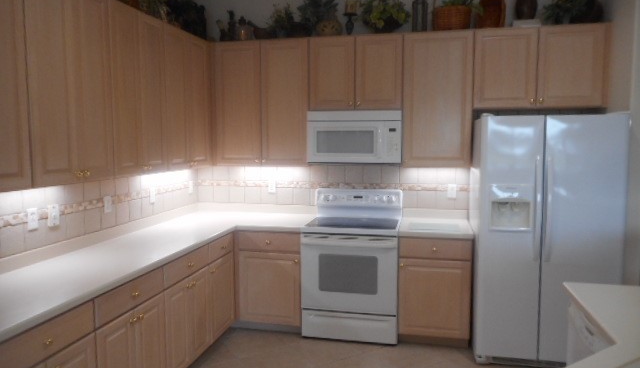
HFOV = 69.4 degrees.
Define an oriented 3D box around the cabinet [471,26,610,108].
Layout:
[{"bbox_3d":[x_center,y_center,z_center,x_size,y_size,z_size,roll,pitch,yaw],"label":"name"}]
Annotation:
[{"bbox_3d":[1.675,-0.885,3.626,0.926,0.600,0.325,1,6,12],"label":"cabinet"}]

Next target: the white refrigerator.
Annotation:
[{"bbox_3d":[1.635,0.388,3.479,0.890,1.775,0.790,1,6,12],"label":"white refrigerator"}]

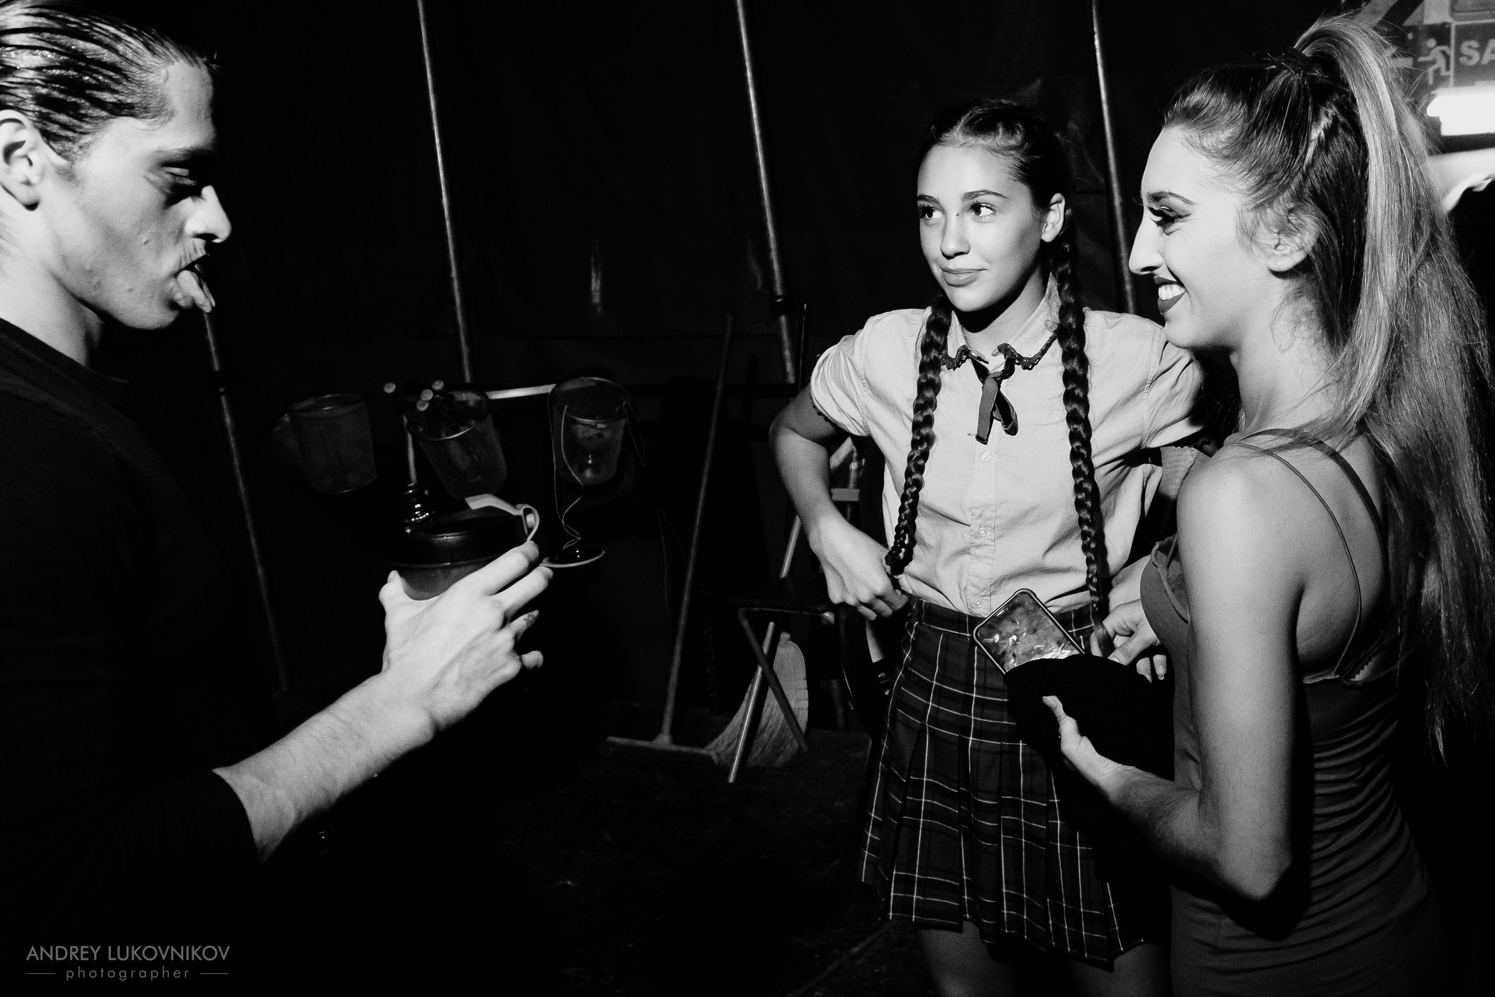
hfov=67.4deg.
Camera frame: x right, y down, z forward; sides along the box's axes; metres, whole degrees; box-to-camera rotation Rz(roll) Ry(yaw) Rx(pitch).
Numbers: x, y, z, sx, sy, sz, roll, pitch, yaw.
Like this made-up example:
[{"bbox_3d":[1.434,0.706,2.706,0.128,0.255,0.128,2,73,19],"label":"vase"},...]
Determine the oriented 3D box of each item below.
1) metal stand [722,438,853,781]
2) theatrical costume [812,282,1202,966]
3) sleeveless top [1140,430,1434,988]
[{"bbox_3d":[0.180,0.310,3.045,0.380,0.870,0.420,7,17,26],"label":"metal stand"},{"bbox_3d":[0.327,0.131,1.403,0.450,0.790,0.290,5,16,22],"label":"theatrical costume"},{"bbox_3d":[0.513,0.198,1.049,0.250,0.580,0.320,11,19,37],"label":"sleeveless top"}]

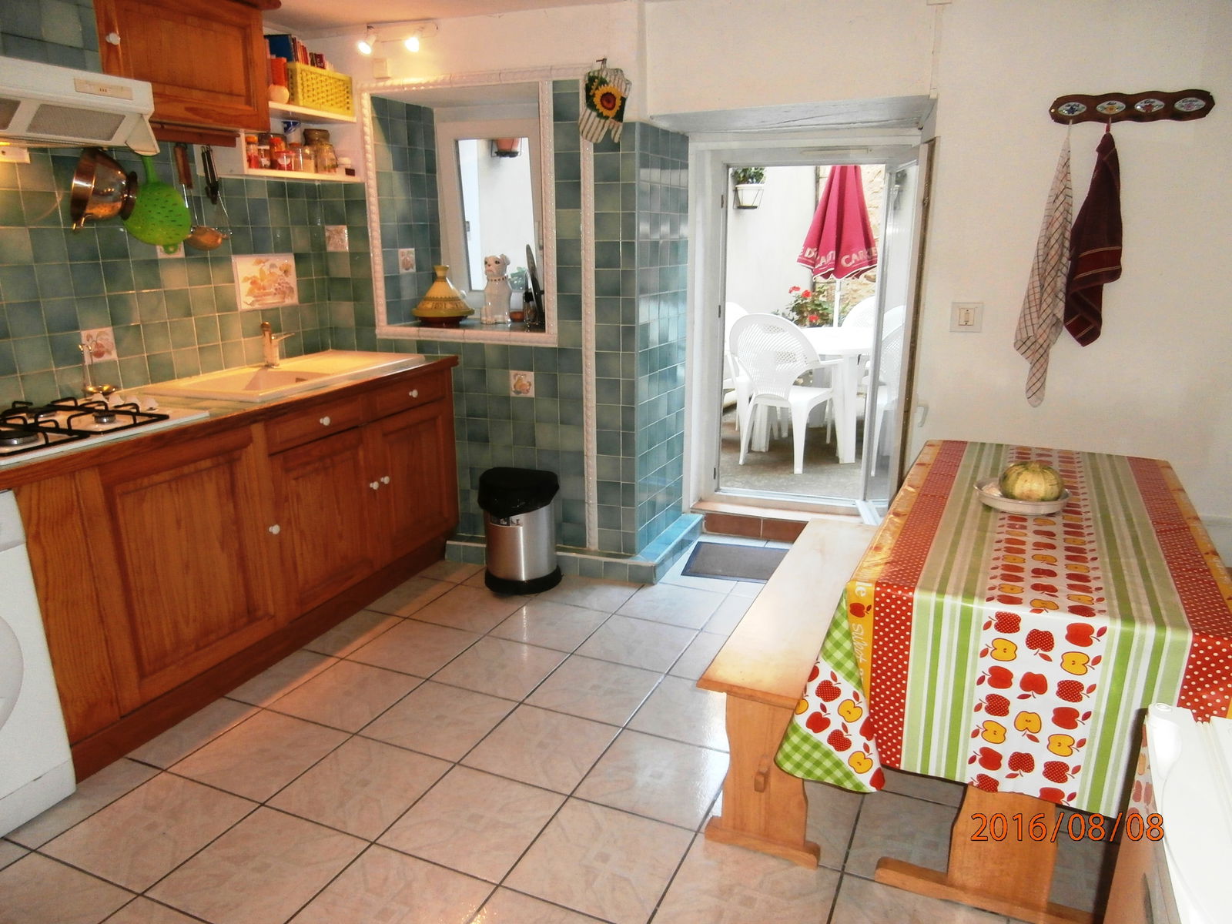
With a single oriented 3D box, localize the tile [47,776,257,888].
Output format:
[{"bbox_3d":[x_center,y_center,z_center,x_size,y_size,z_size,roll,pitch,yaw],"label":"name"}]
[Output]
[{"bbox_3d":[-1.084,0.864,2.011,0.332,0.010,0.332,6,16,24],"label":"tile"}]

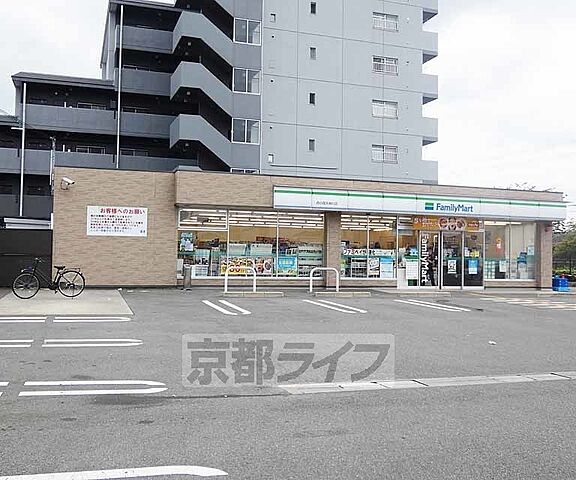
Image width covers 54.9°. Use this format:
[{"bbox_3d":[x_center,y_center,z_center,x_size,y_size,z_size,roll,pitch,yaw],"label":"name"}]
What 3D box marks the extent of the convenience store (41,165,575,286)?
[{"bbox_3d":[0.613,-0.031,24.853,19.370,4.000,10.300,1,-2,-16],"label":"convenience store"}]

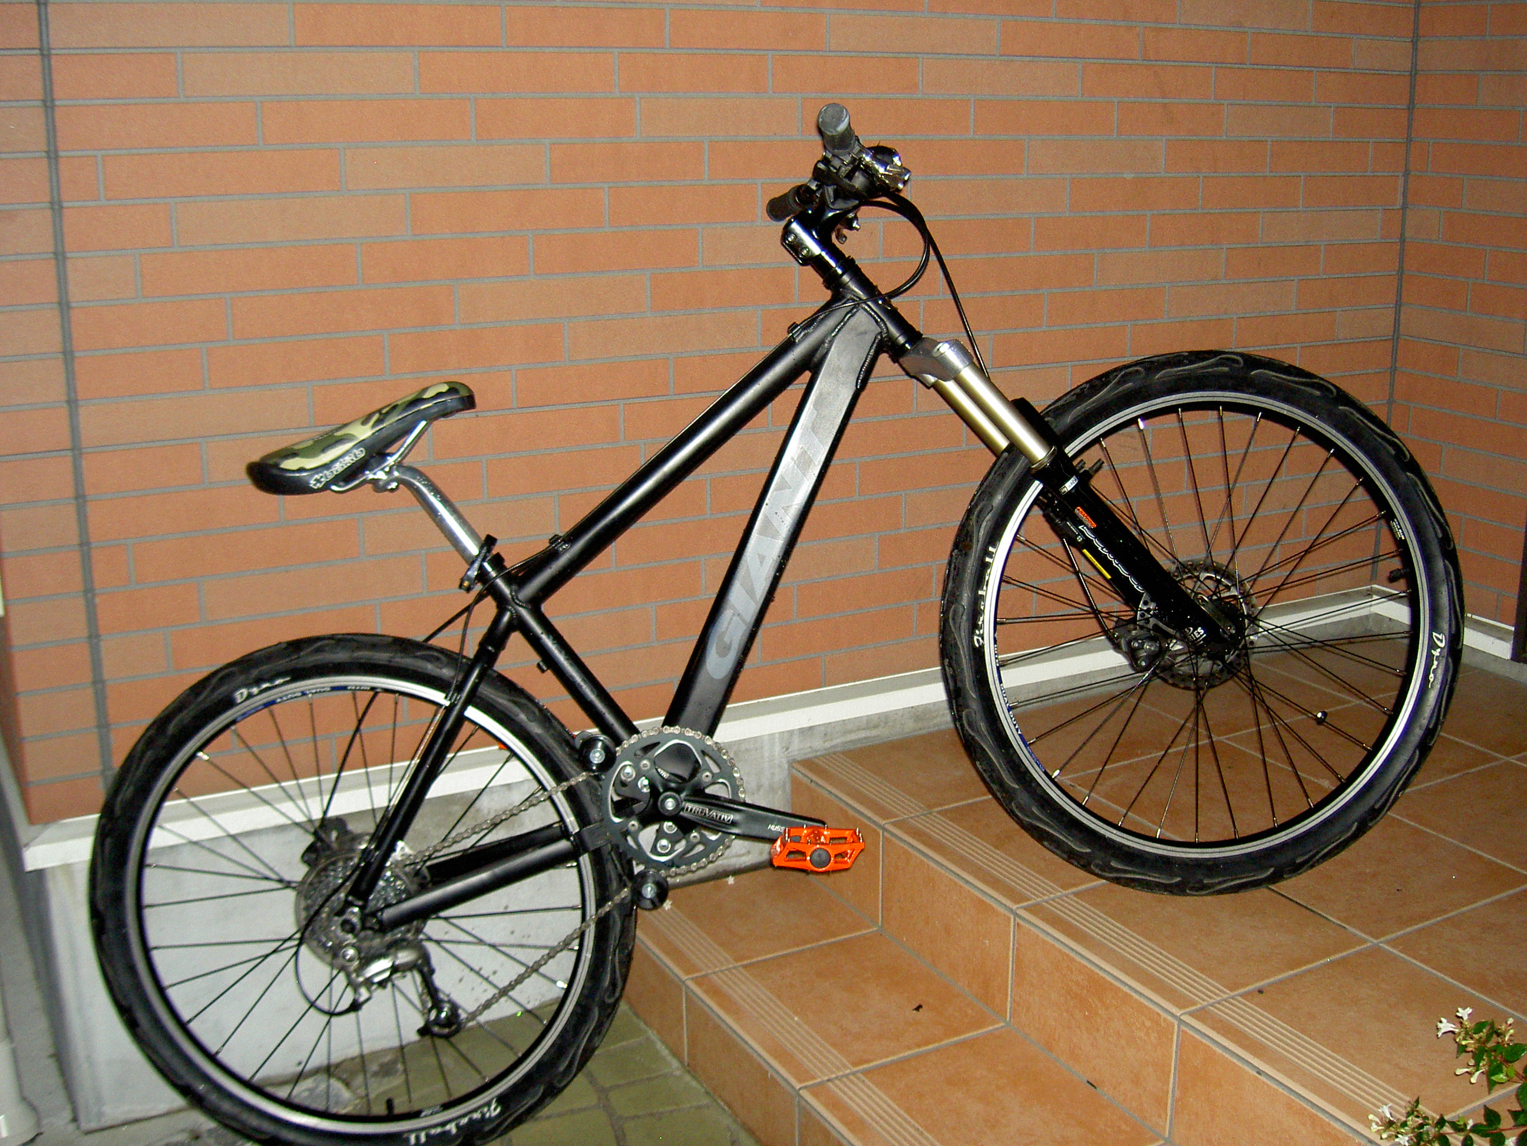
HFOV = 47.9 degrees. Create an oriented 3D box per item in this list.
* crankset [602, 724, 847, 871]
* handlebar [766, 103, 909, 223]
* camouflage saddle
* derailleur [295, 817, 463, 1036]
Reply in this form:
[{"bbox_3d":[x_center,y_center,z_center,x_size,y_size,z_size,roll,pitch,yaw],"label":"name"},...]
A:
[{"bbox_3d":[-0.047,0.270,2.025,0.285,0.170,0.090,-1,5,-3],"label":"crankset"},{"bbox_3d":[0.075,-0.462,2.019,0.110,0.090,0.590,-14,5,-5],"label":"handlebar"},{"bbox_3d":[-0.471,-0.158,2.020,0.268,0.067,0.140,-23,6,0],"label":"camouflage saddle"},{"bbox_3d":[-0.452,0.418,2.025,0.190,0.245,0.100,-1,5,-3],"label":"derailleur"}]

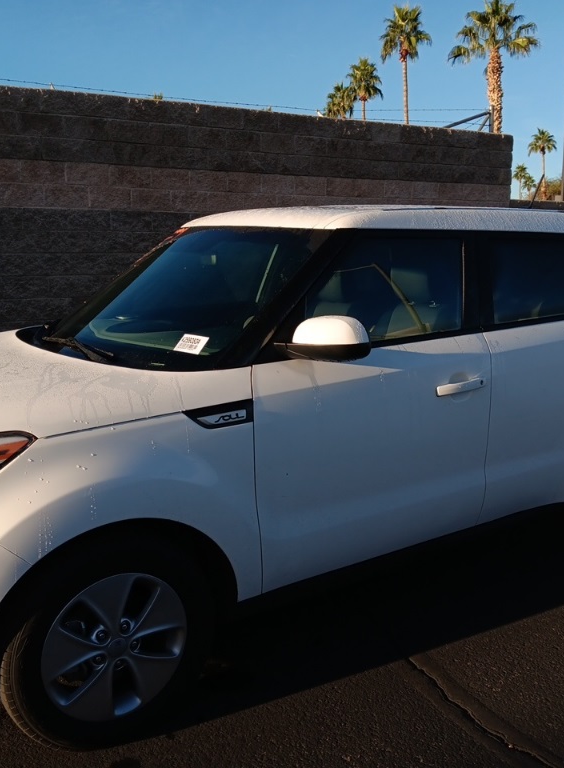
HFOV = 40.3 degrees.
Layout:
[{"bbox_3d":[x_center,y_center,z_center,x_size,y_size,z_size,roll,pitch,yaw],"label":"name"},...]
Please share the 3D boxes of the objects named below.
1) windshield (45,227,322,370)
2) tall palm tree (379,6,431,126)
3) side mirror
[{"bbox_3d":[-0.431,-0.368,3.107,0.820,0.130,1.430,-46,29,-18],"label":"windshield"},{"bbox_3d":[8.490,-16.768,53.497,3.448,18.032,3.448,1,10,9],"label":"tall palm tree"},{"bbox_3d":[0.128,-0.145,2.376,0.180,0.145,0.250,-7,12,-32],"label":"side mirror"}]

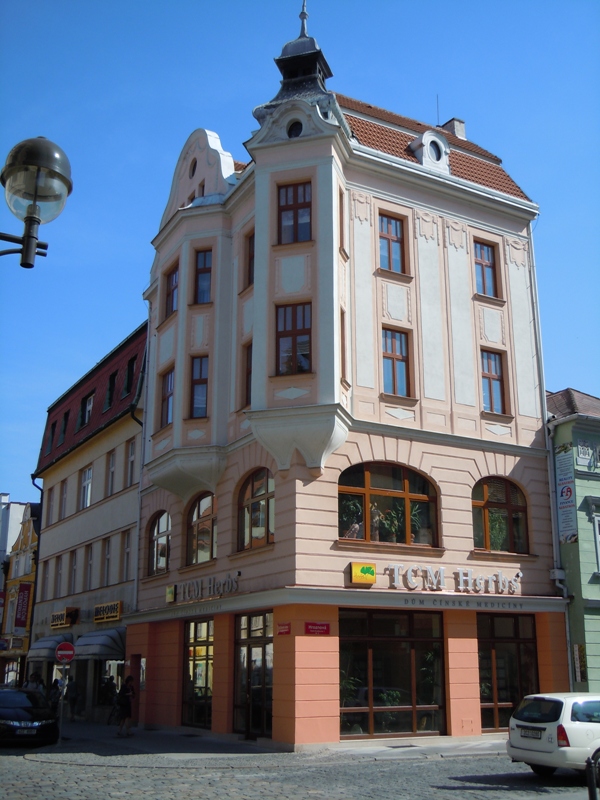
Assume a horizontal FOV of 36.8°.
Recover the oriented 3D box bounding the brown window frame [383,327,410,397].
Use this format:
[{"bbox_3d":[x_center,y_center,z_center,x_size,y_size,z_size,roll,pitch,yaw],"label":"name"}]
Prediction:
[{"bbox_3d":[2.757,-1.029,25.790,1.000,1.960,0.140,9,-19,-28],"label":"brown window frame"}]

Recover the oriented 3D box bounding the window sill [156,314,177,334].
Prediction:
[{"bbox_3d":[-4.371,-2.548,30.025,0.250,0.160,1.700,9,-19,-28],"label":"window sill"}]

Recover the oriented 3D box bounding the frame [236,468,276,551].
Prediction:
[{"bbox_3d":[-1.204,3.044,24.928,0.160,2.150,2.170,9,-19,-28],"label":"frame"}]

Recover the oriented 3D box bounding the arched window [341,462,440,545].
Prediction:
[{"bbox_3d":[2.434,2.869,24.568,3.250,2.250,0.220,9,-19,-29],"label":"arched window"}]

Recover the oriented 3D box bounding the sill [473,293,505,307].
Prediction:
[{"bbox_3d":[5.941,-3.166,28.235,1.270,0.170,0.280,9,-19,-29],"label":"sill"}]

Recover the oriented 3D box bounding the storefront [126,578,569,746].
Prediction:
[{"bbox_3d":[0.969,8.471,28.746,9.400,3.780,11.900,9,-19,-29],"label":"storefront"}]

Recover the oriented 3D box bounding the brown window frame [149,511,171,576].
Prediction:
[{"bbox_3d":[-4.743,4.846,30.993,0.150,2.120,2.080,9,-19,-28],"label":"brown window frame"}]

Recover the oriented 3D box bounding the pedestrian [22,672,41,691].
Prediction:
[{"bbox_3d":[-7.781,8.774,25.997,0.500,1.762,0.330,-4,-17,14],"label":"pedestrian"}]

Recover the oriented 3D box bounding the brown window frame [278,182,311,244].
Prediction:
[{"bbox_3d":[-0.129,-5.112,24.920,0.980,1.820,0.140,-4,-17,14],"label":"brown window frame"}]

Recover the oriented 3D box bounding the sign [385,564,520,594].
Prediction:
[{"bbox_3d":[4.298,4.910,24.715,4.650,0.600,0.150,9,-19,-29],"label":"sign"}]

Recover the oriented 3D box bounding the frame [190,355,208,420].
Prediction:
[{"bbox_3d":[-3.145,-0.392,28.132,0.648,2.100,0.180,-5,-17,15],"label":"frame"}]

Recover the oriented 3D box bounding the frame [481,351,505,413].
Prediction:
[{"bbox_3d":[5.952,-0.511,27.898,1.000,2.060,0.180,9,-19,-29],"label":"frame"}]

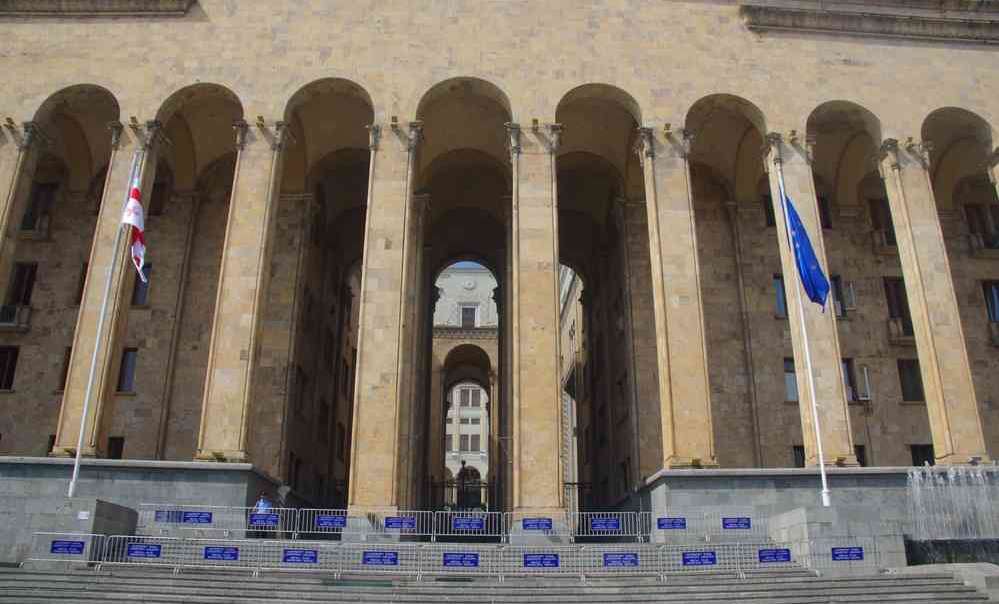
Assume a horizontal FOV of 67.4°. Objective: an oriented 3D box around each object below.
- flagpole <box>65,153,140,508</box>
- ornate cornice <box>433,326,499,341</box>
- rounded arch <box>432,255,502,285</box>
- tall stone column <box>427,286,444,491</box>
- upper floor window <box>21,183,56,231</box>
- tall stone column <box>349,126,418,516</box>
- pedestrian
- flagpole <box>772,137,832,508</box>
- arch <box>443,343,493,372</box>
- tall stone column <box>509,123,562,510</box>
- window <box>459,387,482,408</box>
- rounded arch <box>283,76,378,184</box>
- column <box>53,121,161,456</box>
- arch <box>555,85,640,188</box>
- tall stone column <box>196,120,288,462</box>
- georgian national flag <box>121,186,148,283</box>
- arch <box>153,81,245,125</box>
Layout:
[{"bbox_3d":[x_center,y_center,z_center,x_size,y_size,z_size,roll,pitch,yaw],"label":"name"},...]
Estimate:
[{"bbox_3d":[-14.319,0.306,27.307,0.200,13.300,0.200,1,-19,-1],"label":"flagpole"},{"bbox_3d":[-2.986,2.873,65.959,7.000,1.400,0.900,1,-19,-1],"label":"ornate cornice"},{"bbox_3d":[-2.011,-1.771,46.639,4.149,1.647,1.200,1,-20,-2],"label":"rounded arch"},{"bbox_3d":[-4.513,5.484,49.267,0.950,13.800,0.950,1,-20,-2],"label":"tall stone column"},{"bbox_3d":[-20.770,-4.311,33.836,1.250,2.450,0.400,1,-20,-2],"label":"upper floor window"},{"bbox_3d":[-4.889,0.166,31.490,1.950,17.200,1.300,1,-20,-2],"label":"tall stone column"},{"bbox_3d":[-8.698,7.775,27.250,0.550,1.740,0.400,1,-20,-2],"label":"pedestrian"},{"bbox_3d":[10.957,0.563,27.127,0.250,13.400,0.250,1,-20,-2],"label":"flagpole"},{"bbox_3d":[-2.686,4.670,63.277,4.033,2.295,1.200,1,-20,-2],"label":"arch"},{"bbox_3d":[1.344,0.112,27.651,1.850,14.900,1.200,1,-20,-2],"label":"tall stone column"},{"bbox_3d":[-3.668,11.941,93.329,2.600,2.360,0.300,1,-20,-2],"label":"window"},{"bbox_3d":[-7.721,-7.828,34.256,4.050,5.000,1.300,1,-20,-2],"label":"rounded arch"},{"bbox_3d":[-16.343,-0.865,31.490,1.950,15.300,1.300,1,-20,-2],"label":"column"},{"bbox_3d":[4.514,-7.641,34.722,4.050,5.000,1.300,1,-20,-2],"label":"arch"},{"bbox_3d":[-10.442,-0.828,30.945,1.950,14.550,1.250,1,-19,-1],"label":"tall stone column"},{"bbox_3d":[-13.698,-2.619,28.323,1.150,4.100,0.500,1,-19,-1],"label":"georgian national flag"},{"bbox_3d":[-11.730,-7.712,30.106,3.600,1.950,1.200,1,-20,-2],"label":"arch"}]

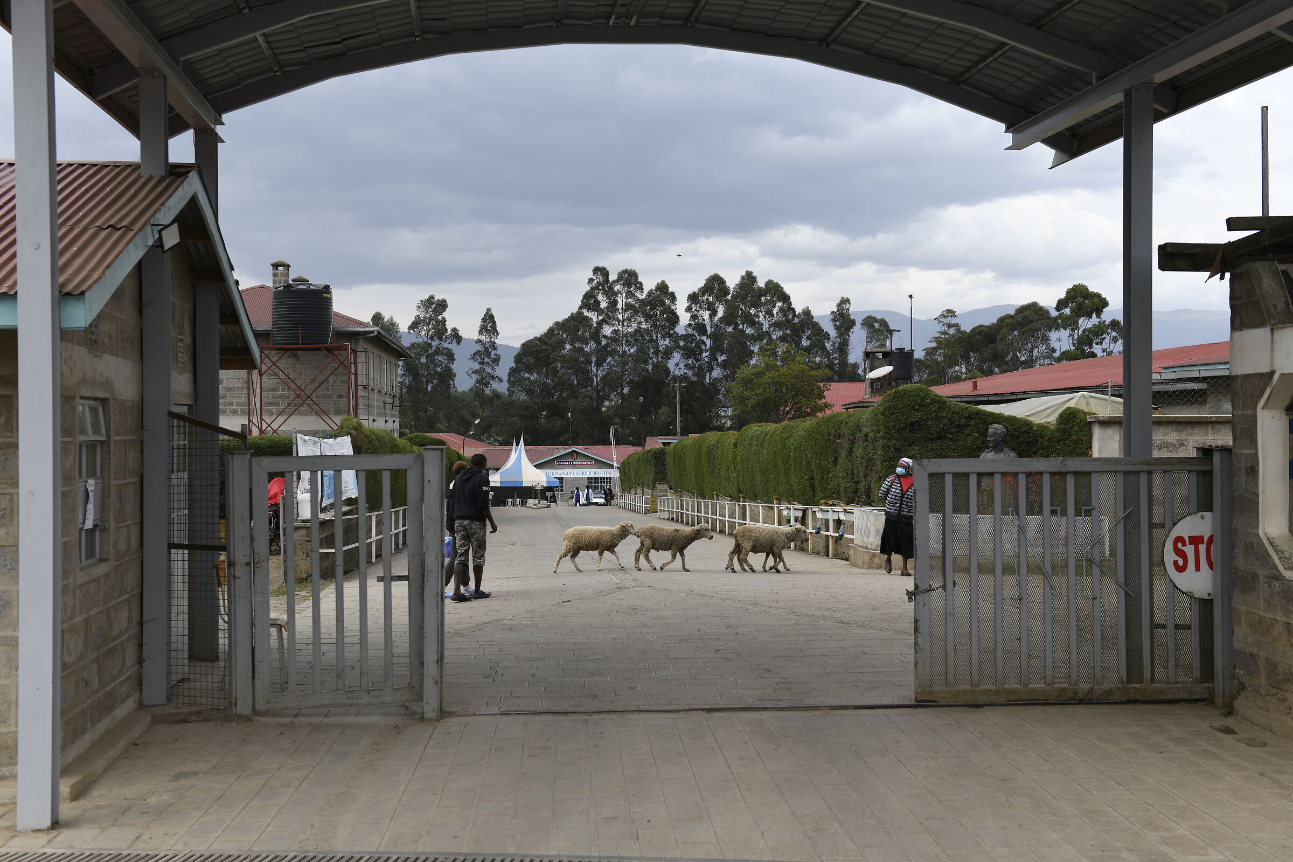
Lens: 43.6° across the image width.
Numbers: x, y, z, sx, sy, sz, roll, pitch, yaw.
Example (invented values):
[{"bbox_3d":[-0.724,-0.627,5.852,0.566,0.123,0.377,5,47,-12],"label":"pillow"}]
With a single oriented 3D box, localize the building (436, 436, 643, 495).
[{"bbox_3d":[-9.700,3.400,145.000,20.000,6.200,11.000,0,0,-4],"label":"building"}]

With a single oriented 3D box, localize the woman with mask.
[{"bbox_3d":[3.480,1.170,22.300,0.560,1.620,0.400,0,0,10],"label":"woman with mask"}]

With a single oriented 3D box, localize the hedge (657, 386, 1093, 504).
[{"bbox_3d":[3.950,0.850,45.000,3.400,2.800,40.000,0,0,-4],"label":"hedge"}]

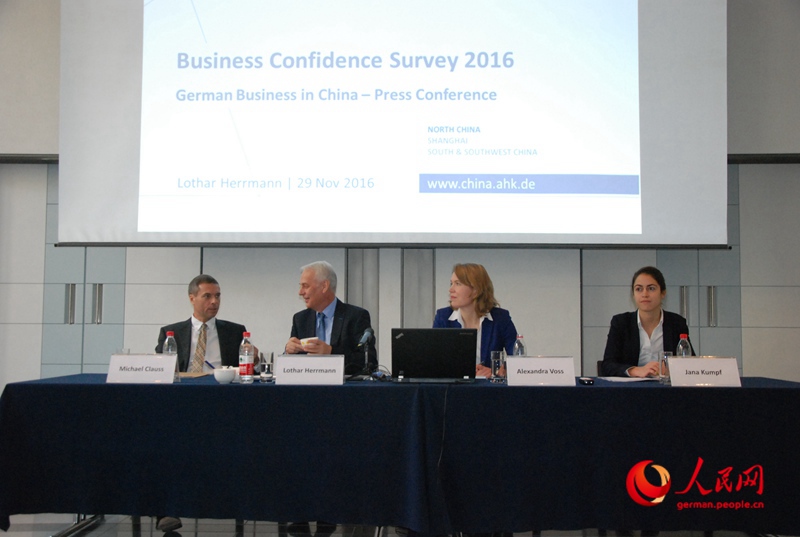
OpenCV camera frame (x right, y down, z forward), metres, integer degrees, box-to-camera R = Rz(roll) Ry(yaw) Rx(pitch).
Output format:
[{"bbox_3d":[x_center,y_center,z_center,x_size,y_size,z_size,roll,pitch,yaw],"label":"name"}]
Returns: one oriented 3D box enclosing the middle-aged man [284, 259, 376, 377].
[{"bbox_3d":[-0.348,0.624,4.139,0.480,1.320,0.700,-1,-4,14],"label":"middle-aged man"}]

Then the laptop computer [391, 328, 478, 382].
[{"bbox_3d":[0.154,0.394,3.728,0.370,0.243,0.345,0,-4,0],"label":"laptop computer"}]

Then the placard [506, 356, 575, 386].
[{"bbox_3d":[0.621,0.449,3.614,0.295,0.123,0.110,0,-4,0],"label":"placard"}]

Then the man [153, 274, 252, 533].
[{"bbox_3d":[-1.013,0.655,4.237,0.540,1.265,0.700,1,-4,-10],"label":"man"}]

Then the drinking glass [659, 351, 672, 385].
[{"bbox_3d":[1.198,0.449,3.710,0.061,0.140,0.061,0,-4,0],"label":"drinking glass"}]

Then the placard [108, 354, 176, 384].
[{"bbox_3d":[-1.140,0.443,3.644,0.295,0.123,0.110,1,-4,-4],"label":"placard"}]

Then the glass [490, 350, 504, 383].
[{"bbox_3d":[0.442,0.446,3.720,0.060,0.140,0.060,0,-4,0],"label":"glass"}]

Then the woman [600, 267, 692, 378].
[{"bbox_3d":[1.258,0.639,4.189,0.490,1.310,0.680,0,-4,10],"label":"woman"}]

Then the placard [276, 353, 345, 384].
[{"bbox_3d":[-0.396,0.445,3.624,0.295,0.123,0.110,0,-4,-1],"label":"placard"}]

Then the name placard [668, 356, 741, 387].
[{"bbox_3d":[1.339,0.452,3.614,0.295,0.123,0.110,0,-4,2],"label":"name placard"}]

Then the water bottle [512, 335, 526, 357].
[{"bbox_3d":[0.556,0.416,3.822,0.065,0.214,0.065,0,-4,0],"label":"water bottle"}]

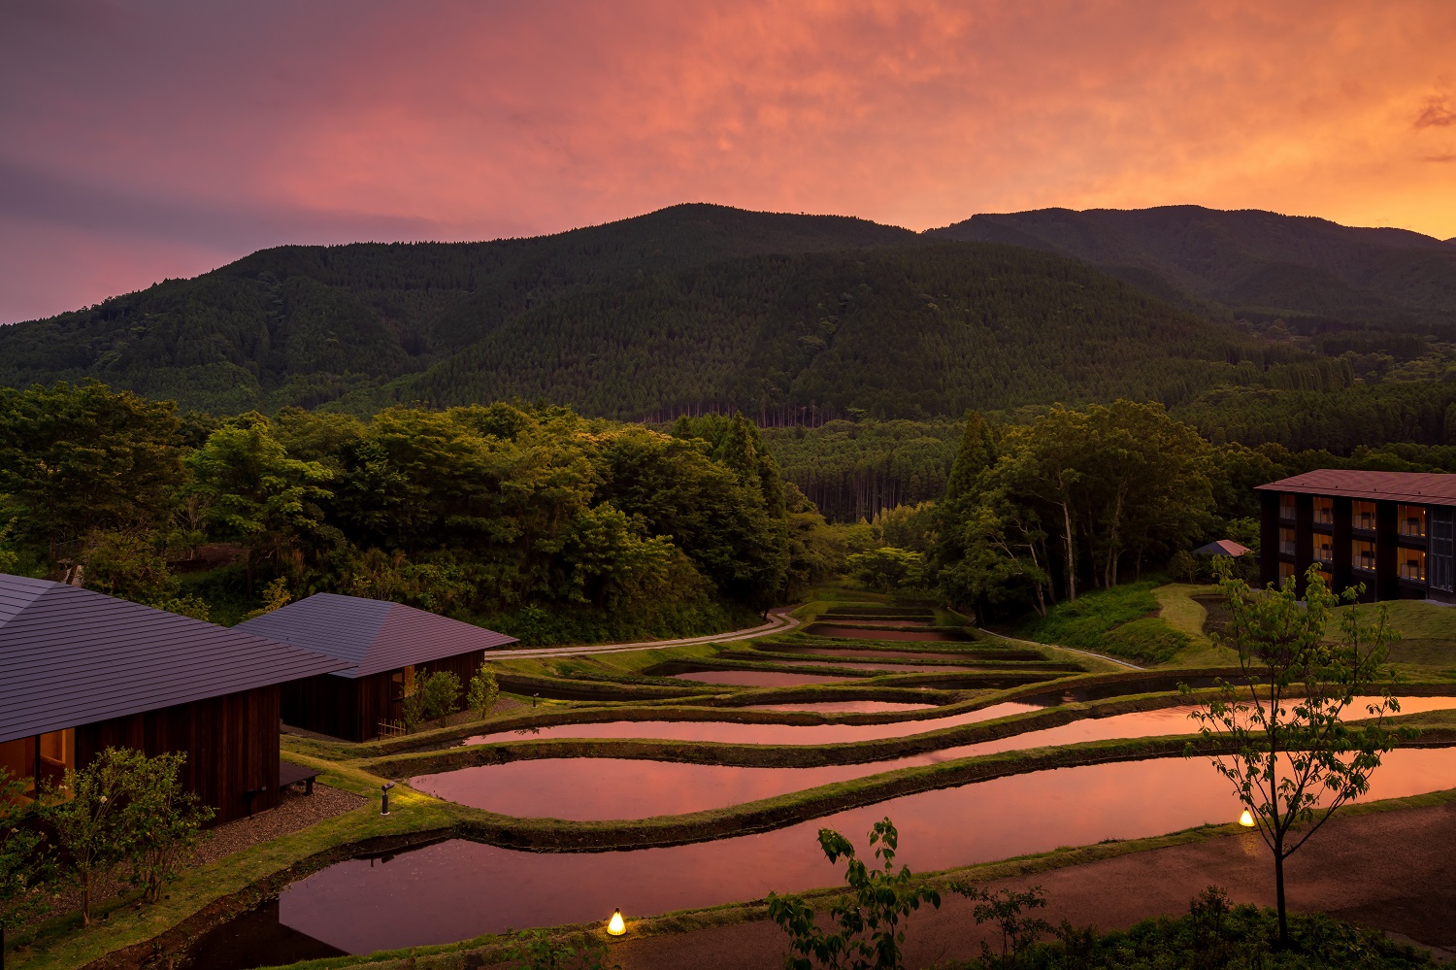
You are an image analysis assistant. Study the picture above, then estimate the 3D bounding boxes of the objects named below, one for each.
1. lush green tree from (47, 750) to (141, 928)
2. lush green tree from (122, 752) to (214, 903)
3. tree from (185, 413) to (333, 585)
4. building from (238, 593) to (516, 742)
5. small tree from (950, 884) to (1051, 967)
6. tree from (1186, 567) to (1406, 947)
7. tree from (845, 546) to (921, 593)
[{"bbox_3d":[-10.074,5.573,15.400,1.400,2.800,1.400,-1,2,-33],"label":"lush green tree"},{"bbox_3d":[-9.296,5.685,16.100,1.400,2.500,1.400,-1,1,-30],"label":"lush green tree"},{"bbox_3d":[-25.147,0.762,52.000,7.300,9.300,7.000,-1,1,-26],"label":"tree"},{"bbox_3d":[-16.400,7.500,43.000,11.300,4.800,8.700,1,2,33],"label":"building"},{"bbox_3d":[3.714,6.015,13.200,1.350,1.200,1.250,0,1,16],"label":"small tree"},{"bbox_3d":[8.315,3.981,14.200,2.950,5.600,2.900,1,1,30],"label":"tree"},{"bbox_3d":[15.531,8.446,96.000,7.300,4.700,7.000,0,1,0],"label":"tree"}]

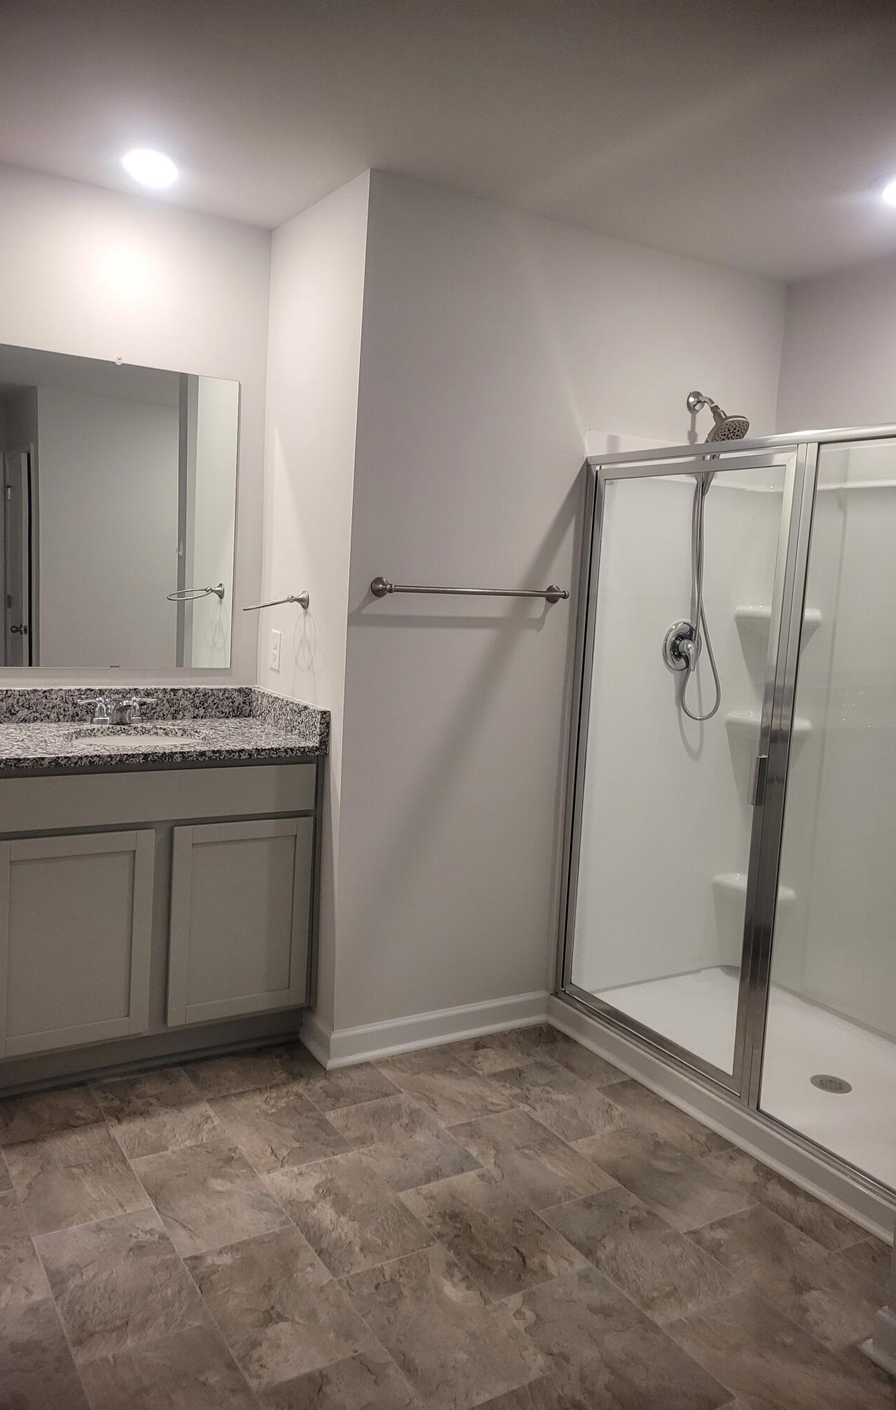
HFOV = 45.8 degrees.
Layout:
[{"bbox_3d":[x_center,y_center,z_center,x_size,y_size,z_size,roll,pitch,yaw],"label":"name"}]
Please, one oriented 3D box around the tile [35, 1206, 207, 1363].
[{"bbox_3d":[-0.649,1.132,2.086,0.247,0.010,0.400,-1,8,-31],"label":"tile"}]

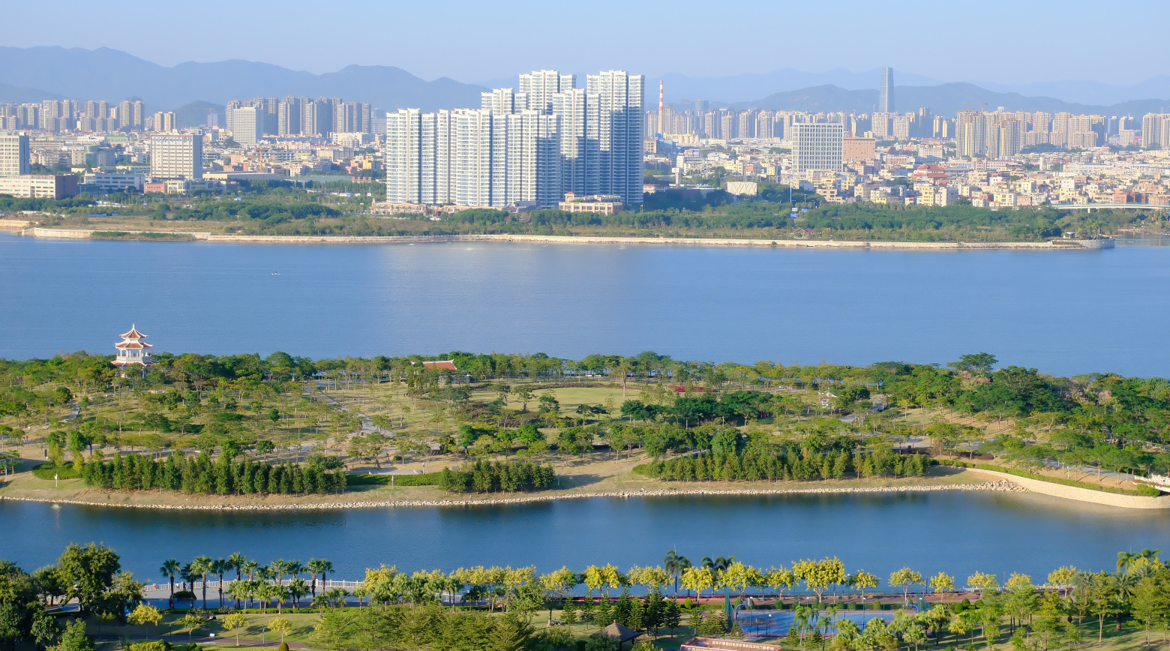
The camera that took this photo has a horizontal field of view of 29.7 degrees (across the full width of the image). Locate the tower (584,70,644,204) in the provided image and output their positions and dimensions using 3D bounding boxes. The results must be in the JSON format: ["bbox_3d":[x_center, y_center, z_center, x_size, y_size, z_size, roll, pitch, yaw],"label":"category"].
[{"bbox_3d":[27.170,-165.030,1947.000,45.650,118.430,21.830,2,6,15],"label":"tower"}]

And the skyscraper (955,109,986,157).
[{"bbox_3d":[562.330,-277.580,3220.000,36.490,71.300,21.120,-1,6,-15],"label":"skyscraper"}]

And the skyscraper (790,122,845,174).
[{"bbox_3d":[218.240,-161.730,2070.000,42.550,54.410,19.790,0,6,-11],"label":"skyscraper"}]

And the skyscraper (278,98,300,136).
[{"bbox_3d":[-488.740,-340.940,3650.000,30.560,71.440,21.690,2,6,15],"label":"skyscraper"}]

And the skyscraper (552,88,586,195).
[{"bbox_3d":[-11.150,-152.620,1893.000,28.750,100.740,19.770,2,6,15],"label":"skyscraper"}]

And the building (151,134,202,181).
[{"bbox_3d":[-426.220,-175.950,2310.000,48.170,48.810,22.080,2,6,15],"label":"building"}]

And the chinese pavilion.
[{"bbox_3d":[-130.288,7.879,639.214,13.500,16.100,12.150,-1,6,-11],"label":"chinese pavilion"}]

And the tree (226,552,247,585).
[{"bbox_3d":[-56.330,41.220,357.000,3.450,9.310,3.450,0,6,-9],"label":"tree"}]

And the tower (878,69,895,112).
[{"bbox_3d":[1190.210,-892.660,8700.000,43.510,243.550,43.510,5,7,40],"label":"tower"}]

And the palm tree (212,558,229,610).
[{"bbox_3d":[-59.490,42.142,360.778,2.990,8.570,2.990,1,6,0],"label":"palm tree"}]

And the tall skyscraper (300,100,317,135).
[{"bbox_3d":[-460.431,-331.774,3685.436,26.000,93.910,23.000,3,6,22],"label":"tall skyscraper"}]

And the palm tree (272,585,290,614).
[{"bbox_3d":[-49.297,44.426,357.853,2.960,4.820,2.960,1,6,0],"label":"palm tree"}]

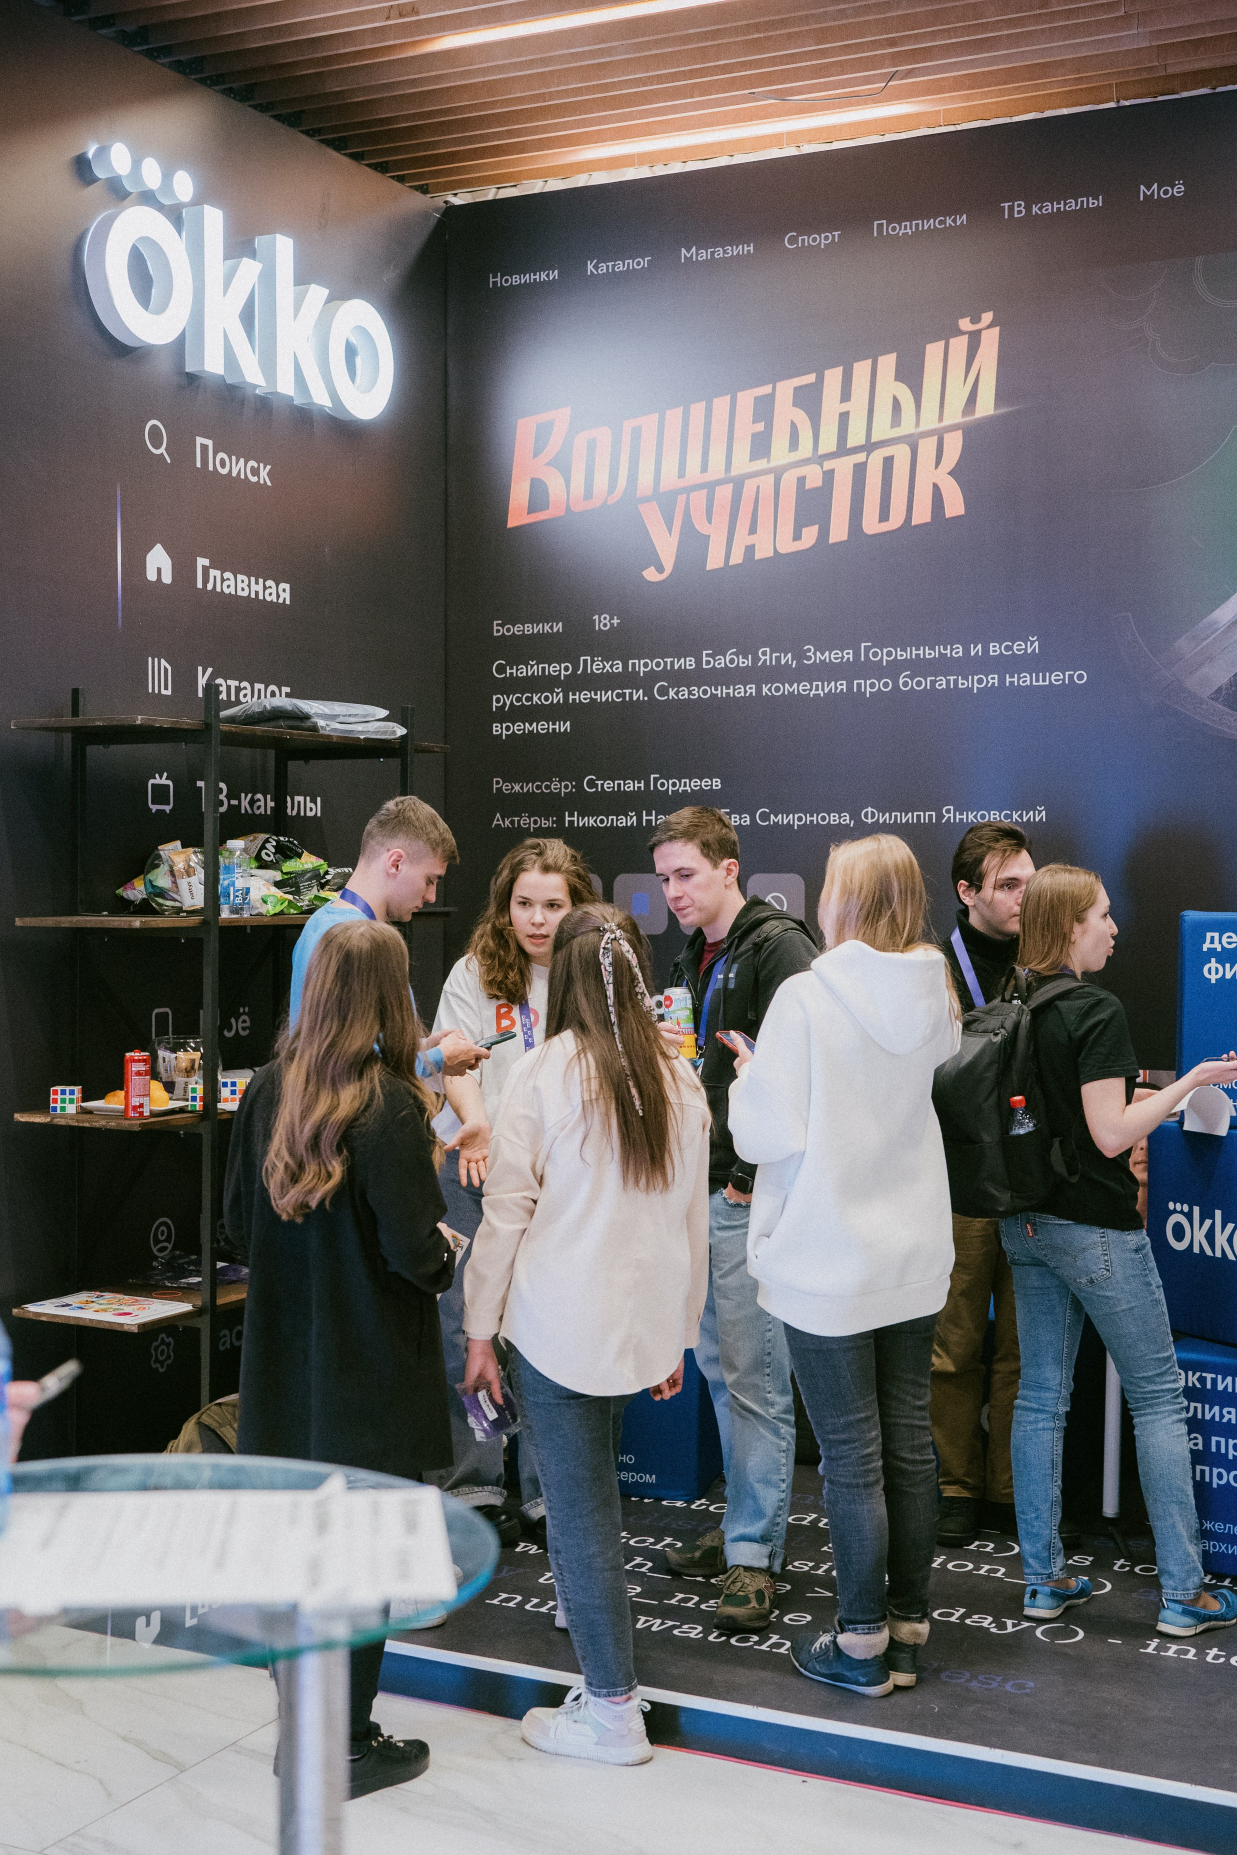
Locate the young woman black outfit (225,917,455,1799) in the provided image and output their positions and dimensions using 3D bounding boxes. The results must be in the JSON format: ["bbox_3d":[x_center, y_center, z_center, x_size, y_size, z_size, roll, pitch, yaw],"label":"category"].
[{"bbox_3d":[-0.531,0.799,4.130,0.450,1.640,0.400,1,2,32],"label":"young woman black outfit"}]

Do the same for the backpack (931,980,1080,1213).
[{"bbox_3d":[0.818,0.360,4.570,0.200,0.490,0.310,4,-1,-33],"label":"backpack"}]

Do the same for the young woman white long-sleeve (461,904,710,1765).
[{"bbox_3d":[-0.064,0.788,4.340,0.490,1.655,0.440,0,2,-18],"label":"young woman white long-sleeve"}]

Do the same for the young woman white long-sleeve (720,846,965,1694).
[{"bbox_3d":[0.462,0.661,4.360,0.460,1.685,0.400,-1,2,-36],"label":"young woman white long-sleeve"}]

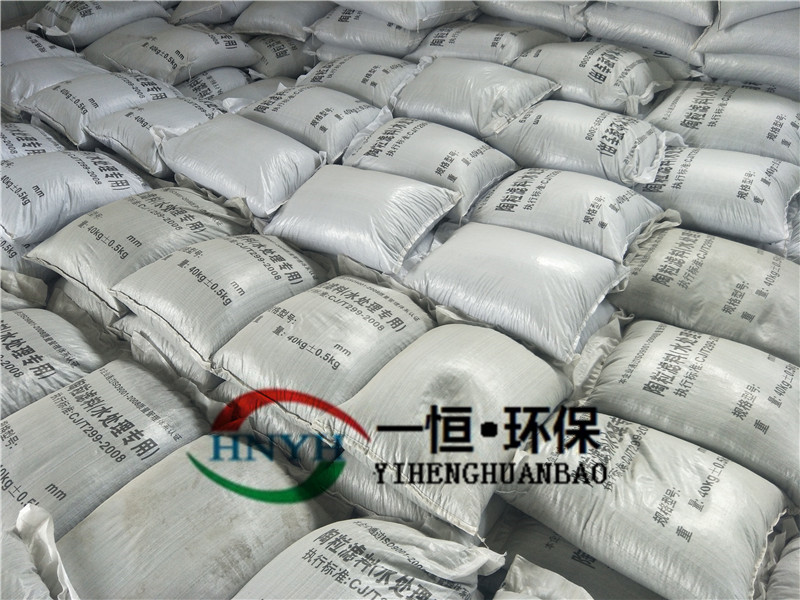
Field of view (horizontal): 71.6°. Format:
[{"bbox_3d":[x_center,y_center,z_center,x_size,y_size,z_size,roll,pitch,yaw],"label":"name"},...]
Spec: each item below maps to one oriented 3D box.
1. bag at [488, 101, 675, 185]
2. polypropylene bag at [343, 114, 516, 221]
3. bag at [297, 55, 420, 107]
[{"bbox_3d":[0.810,-0.715,2.490,0.675,0.190,0.475,27,50,26],"label":"bag"},{"bbox_3d":[0.134,-0.606,2.478,0.675,0.190,0.475,31,52,29],"label":"polypropylene bag"},{"bbox_3d":[-0.225,-1.351,3.369,0.622,0.206,0.510,18,48,16],"label":"bag"}]

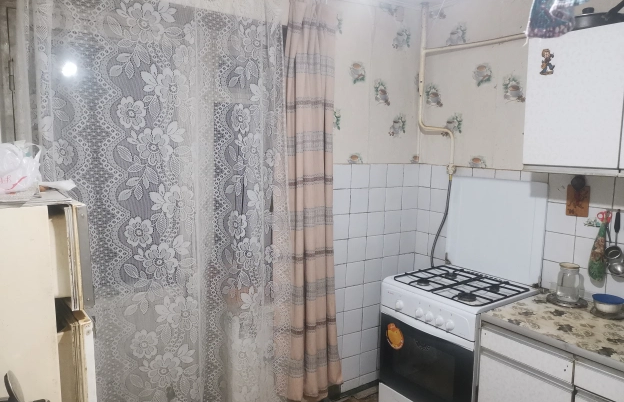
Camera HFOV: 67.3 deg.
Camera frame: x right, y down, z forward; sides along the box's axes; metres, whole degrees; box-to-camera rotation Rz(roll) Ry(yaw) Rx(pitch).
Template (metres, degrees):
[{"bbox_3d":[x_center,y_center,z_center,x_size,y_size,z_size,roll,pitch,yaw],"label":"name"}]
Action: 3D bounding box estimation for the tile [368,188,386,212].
[{"bbox_3d":[0.408,-0.005,2.943,0.150,0.150,0.008,-3,8,-36],"label":"tile"}]

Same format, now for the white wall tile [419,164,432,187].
[{"bbox_3d":[0.748,-0.166,3.075,0.010,0.145,0.099,-3,8,-35],"label":"white wall tile"}]

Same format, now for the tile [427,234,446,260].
[{"bbox_3d":[0.813,0.300,3.036,0.010,0.150,0.150,-3,8,-36],"label":"tile"}]

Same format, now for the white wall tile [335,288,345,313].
[{"bbox_3d":[0.141,0.610,2.832,0.150,0.150,0.008,-3,8,-36],"label":"white wall tile"}]

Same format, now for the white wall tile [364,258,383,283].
[{"bbox_3d":[0.389,0.445,2.975,0.150,0.150,0.010,-3,8,-36],"label":"white wall tile"}]

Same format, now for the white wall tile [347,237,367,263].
[{"bbox_3d":[0.270,0.298,2.870,0.151,0.150,0.010,-3,8,-37],"label":"white wall tile"}]

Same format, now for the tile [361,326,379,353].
[{"bbox_3d":[0.373,0.901,3.047,0.150,0.150,0.008,-3,8,-36],"label":"tile"}]

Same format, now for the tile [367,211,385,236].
[{"bbox_3d":[0.398,0.142,2.944,0.151,0.150,0.010,-3,8,-37],"label":"tile"}]

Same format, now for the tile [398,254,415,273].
[{"bbox_3d":[0.631,0.429,3.145,0.146,0.149,0.010,-3,8,-35],"label":"tile"}]

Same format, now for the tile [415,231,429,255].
[{"bbox_3d":[0.738,0.285,3.139,0.010,0.150,0.102,-3,8,-36],"label":"tile"}]

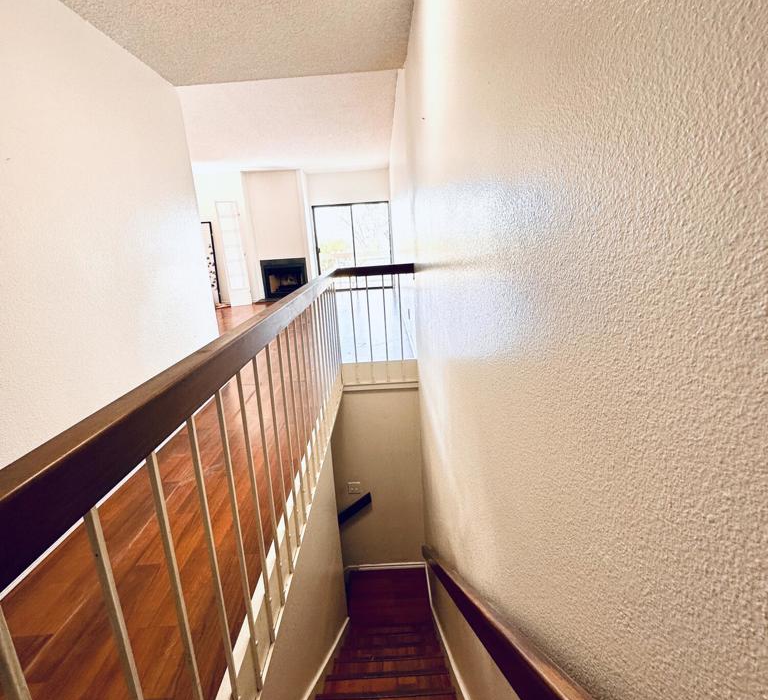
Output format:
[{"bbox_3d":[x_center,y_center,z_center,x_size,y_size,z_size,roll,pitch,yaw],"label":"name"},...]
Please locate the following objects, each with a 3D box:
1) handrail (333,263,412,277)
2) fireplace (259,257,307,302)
[{"bbox_3d":[-0.079,-0.687,3.573,0.690,0.083,0.070,-3,15,1],"label":"handrail"},{"bbox_3d":[-2.216,-1.594,9.411,1.001,0.909,0.300,-3,15,1],"label":"fireplace"}]

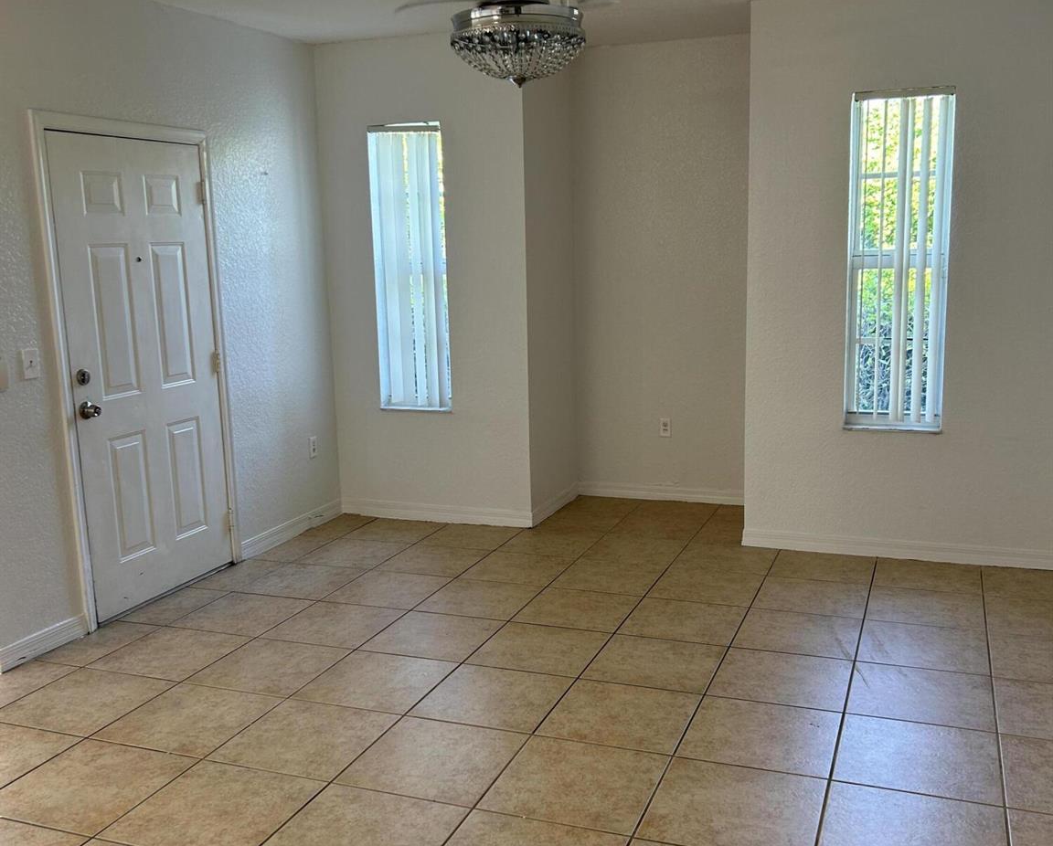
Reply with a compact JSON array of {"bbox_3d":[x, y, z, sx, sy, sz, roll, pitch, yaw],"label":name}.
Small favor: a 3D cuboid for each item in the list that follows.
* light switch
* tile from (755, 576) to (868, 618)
[{"bbox_3d":[-1.910,-0.227,4.080,0.013,0.114,0.072,2,10,22],"label":"light switch"},{"bbox_3d":[1.238,0.753,4.567,0.452,0.012,0.452,2,10,21],"label":"tile"}]

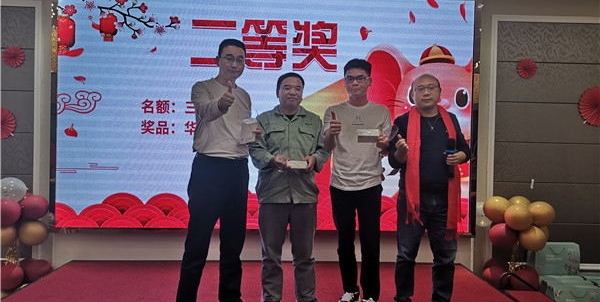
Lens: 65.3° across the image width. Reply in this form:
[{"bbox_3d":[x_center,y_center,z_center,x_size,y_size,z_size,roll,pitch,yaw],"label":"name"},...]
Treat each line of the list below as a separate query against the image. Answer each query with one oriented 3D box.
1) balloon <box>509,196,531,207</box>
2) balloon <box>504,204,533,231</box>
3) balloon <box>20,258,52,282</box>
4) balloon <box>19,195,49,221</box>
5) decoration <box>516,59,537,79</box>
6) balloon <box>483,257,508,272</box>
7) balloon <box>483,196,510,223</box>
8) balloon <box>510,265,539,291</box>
[{"bbox_3d":[2.076,0.540,4.430,0.230,0.230,0.230,1,1,-2],"label":"balloon"},{"bbox_3d":[1.998,0.607,4.270,0.260,0.240,0.250,1,1,3],"label":"balloon"},{"bbox_3d":[-2.401,1.108,4.240,0.260,0.255,0.260,1,1,-2],"label":"balloon"},{"bbox_3d":[-2.515,0.536,4.420,0.275,0.245,0.255,1,1,3],"label":"balloon"},{"bbox_3d":[2.237,-0.809,4.610,0.200,0.200,0.030,1,1,-2],"label":"decoration"},{"bbox_3d":[1.868,1.139,4.460,0.260,0.245,0.250,1,1,3],"label":"balloon"},{"bbox_3d":[1.784,0.538,4.250,0.240,0.240,0.240,1,1,-2],"label":"balloon"},{"bbox_3d":[2.082,1.175,4.330,0.265,0.245,0.255,1,1,3],"label":"balloon"}]

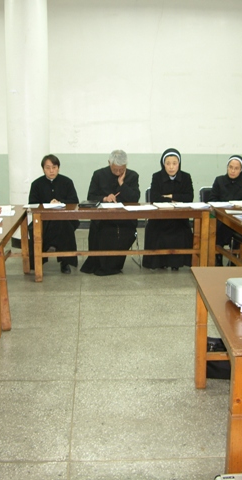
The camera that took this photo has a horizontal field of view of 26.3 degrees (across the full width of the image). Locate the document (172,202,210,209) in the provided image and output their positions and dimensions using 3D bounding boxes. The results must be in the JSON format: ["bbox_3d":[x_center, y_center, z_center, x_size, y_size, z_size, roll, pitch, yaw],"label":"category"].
[{"bbox_3d":[0.741,-0.362,5.390,0.370,0.015,0.270,-1,12,0],"label":"document"}]

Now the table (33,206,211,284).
[{"bbox_3d":[-0.006,0.019,5.429,1.796,0.727,0.439,0,12,1],"label":"table"}]

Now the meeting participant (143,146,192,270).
[{"bbox_3d":[0.515,-0.373,5.827,0.540,1.310,0.620,0,12,2],"label":"meeting participant"}]

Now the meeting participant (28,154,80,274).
[{"bbox_3d":[-0.759,-0.320,5.820,0.580,1.221,0.720,-1,13,-5],"label":"meeting participant"}]

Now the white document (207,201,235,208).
[{"bbox_3d":[1.069,-0.376,5.533,0.260,0.025,0.270,-1,12,-3],"label":"white document"}]

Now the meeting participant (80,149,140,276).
[{"bbox_3d":[-0.109,-0.333,5.701,0.620,1.300,0.720,-1,12,0],"label":"meeting participant"}]

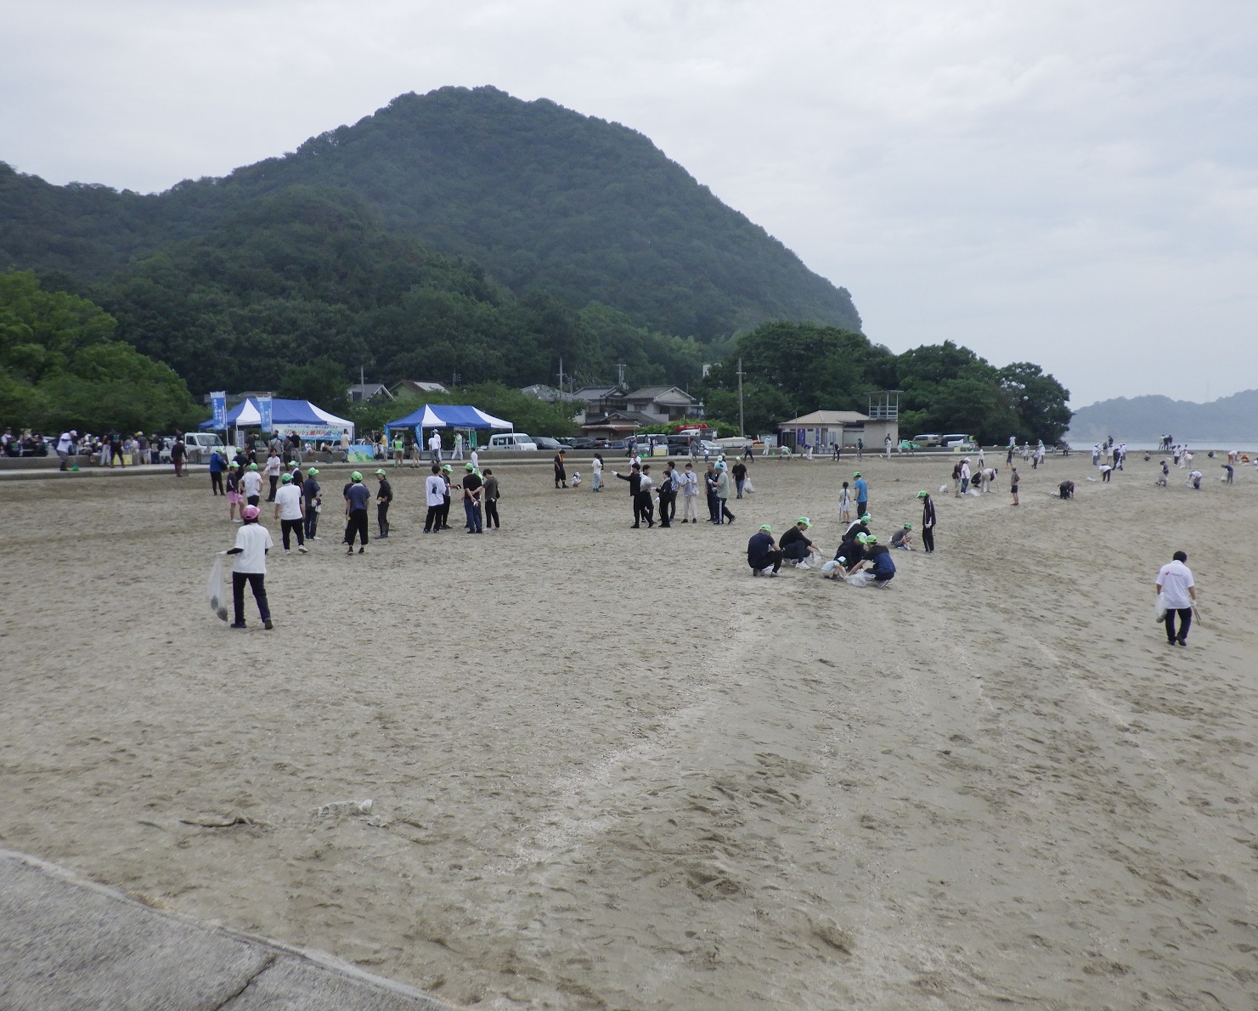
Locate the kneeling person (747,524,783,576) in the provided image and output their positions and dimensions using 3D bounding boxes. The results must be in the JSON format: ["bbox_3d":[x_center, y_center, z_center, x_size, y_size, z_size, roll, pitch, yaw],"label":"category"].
[{"bbox_3d":[2.664,0.874,21.300,0.660,0.970,0.540,-2,4,-30],"label":"kneeling person"}]

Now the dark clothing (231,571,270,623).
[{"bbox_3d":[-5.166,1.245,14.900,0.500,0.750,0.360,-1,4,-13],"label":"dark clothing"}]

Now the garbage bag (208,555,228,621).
[{"bbox_3d":[-5.337,1.066,14.150,0.260,0.880,0.260,-2,4,-21],"label":"garbage bag"}]

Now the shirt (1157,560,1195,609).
[{"bbox_3d":[9.332,1.347,18.600,0.620,0.820,0.360,2,4,27],"label":"shirt"}]

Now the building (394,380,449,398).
[{"bbox_3d":[-21.580,-9.519,112.000,5.600,6.300,6.000,2,4,35],"label":"building"}]

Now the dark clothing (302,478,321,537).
[{"bbox_3d":[-7.438,0.049,25.500,0.300,1.420,0.430,-3,4,-40],"label":"dark clothing"}]

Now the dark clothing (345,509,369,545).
[{"bbox_3d":[-5.674,0.462,22.769,0.450,0.790,0.320,0,3,-7],"label":"dark clothing"}]

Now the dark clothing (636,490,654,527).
[{"bbox_3d":[0.431,0.070,28.800,0.450,0.950,0.360,-1,4,-15],"label":"dark clothing"}]

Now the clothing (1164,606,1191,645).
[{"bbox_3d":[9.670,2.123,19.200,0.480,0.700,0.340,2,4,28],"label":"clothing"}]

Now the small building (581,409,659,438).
[{"bbox_3d":[-0.647,-6.864,103.000,6.300,4.300,6.300,1,4,23],"label":"small building"}]

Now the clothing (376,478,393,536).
[{"bbox_3d":[-5.880,0.051,26.300,0.310,1.400,0.430,-2,4,-27],"label":"clothing"}]

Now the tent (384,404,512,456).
[{"bbox_3d":[-9.680,-3.917,59.572,3.000,3.150,6.000,3,5,44],"label":"tent"}]

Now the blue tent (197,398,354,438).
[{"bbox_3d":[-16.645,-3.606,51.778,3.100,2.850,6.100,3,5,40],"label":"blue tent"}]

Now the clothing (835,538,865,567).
[{"bbox_3d":[4.585,0.989,22.500,0.550,0.560,0.500,2,4,30],"label":"clothing"}]

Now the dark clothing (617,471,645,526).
[{"bbox_3d":[0.057,-0.213,29.341,0.700,1.520,0.480,1,4,21],"label":"dark clothing"}]

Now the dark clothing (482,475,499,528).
[{"bbox_3d":[-3.592,-0.110,28.500,0.450,1.380,0.360,-3,5,-41],"label":"dark clothing"}]

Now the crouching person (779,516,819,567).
[{"bbox_3d":[3.408,0.747,21.785,0.830,1.000,0.560,1,4,12],"label":"crouching person"}]

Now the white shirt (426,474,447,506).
[{"bbox_3d":[-4.914,-0.388,27.727,0.510,0.790,0.300,1,3,9],"label":"white shirt"}]

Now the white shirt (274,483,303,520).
[{"bbox_3d":[-7.135,-0.077,22.837,0.570,0.750,0.330,0,3,2],"label":"white shirt"}]

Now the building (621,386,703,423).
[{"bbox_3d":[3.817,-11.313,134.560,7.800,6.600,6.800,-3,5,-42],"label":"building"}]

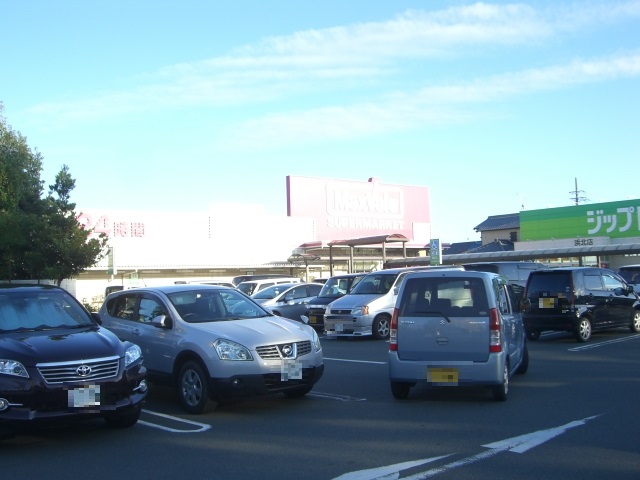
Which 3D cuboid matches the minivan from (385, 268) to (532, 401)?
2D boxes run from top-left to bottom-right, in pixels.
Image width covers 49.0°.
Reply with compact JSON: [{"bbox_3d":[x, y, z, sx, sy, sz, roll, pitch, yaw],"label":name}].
[{"bbox_3d":[2.113,1.258,10.158,1.475,1.645,3.395,-4,-3,21],"label":"minivan"}]

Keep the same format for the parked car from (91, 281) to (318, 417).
[{"bbox_3d":[-1.702,1.440,10.263,1.780,1.615,4.315,0,-4,-38],"label":"parked car"}]

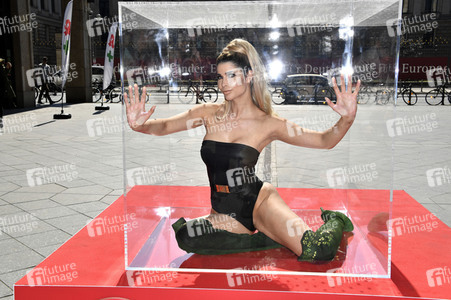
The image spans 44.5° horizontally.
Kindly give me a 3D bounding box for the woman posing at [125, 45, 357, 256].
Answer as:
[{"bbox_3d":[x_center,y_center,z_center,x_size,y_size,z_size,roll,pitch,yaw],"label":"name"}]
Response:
[{"bbox_3d":[0.131,-0.021,2.433,0.885,0.945,0.780,2,8,13],"label":"woman posing"}]

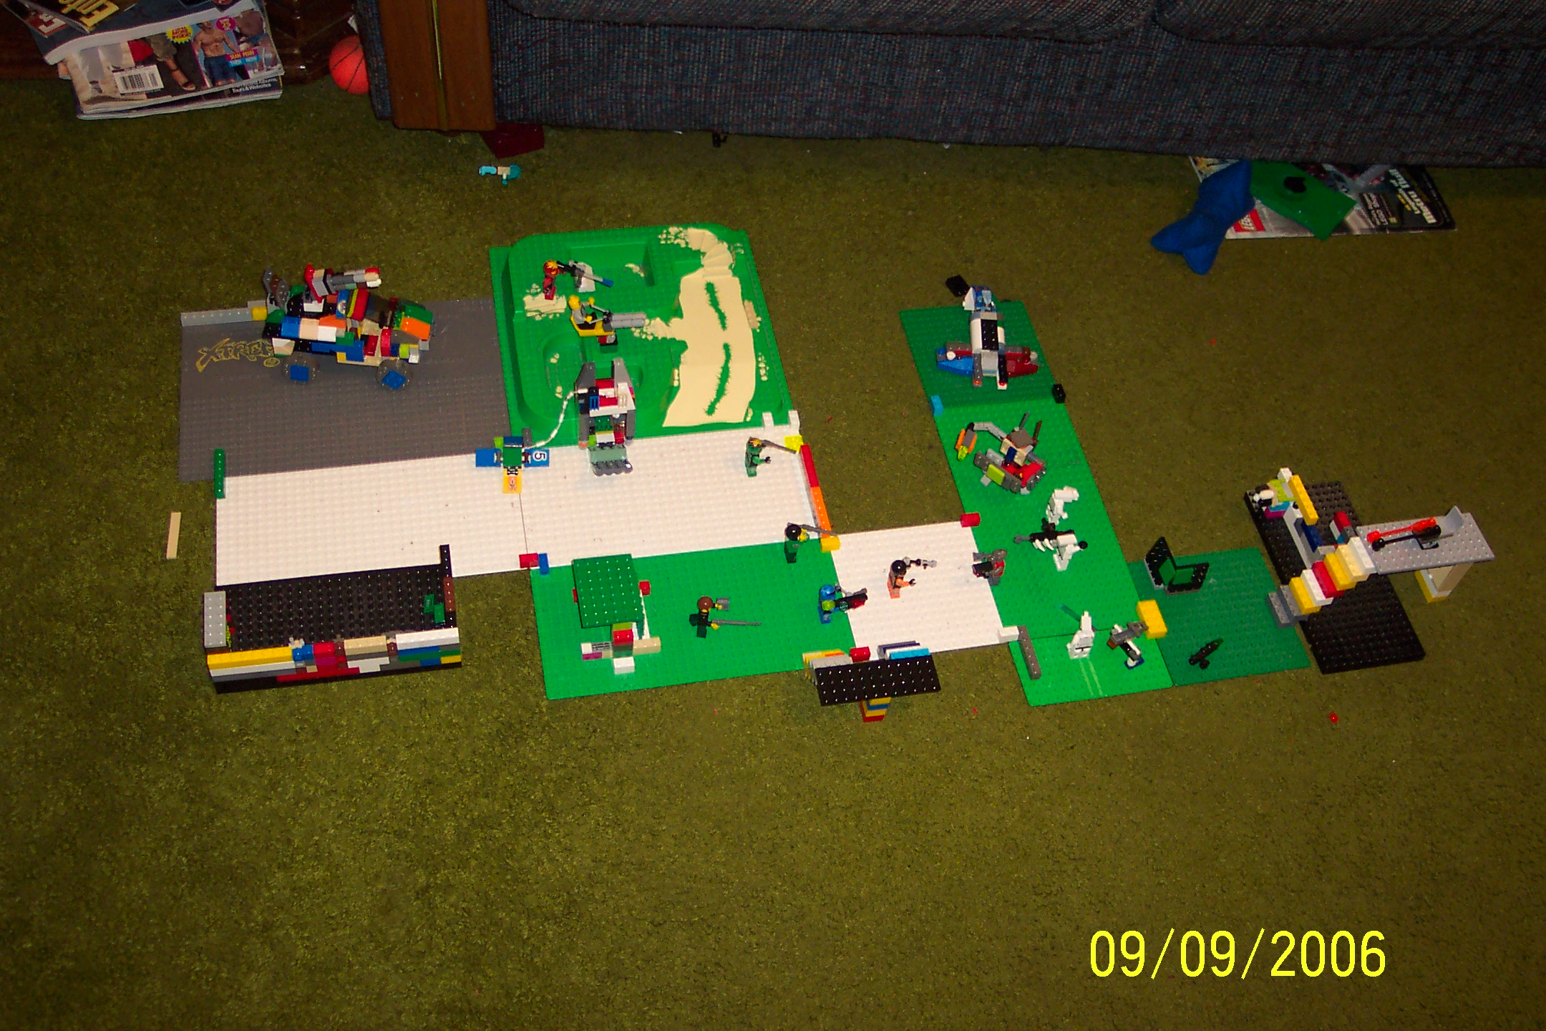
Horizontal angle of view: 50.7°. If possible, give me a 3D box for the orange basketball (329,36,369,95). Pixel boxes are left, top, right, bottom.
[{"bbox_3d":[-0.430,-0.468,1.698,0.059,0.059,0.059,9,53,0],"label":"orange basketball"}]

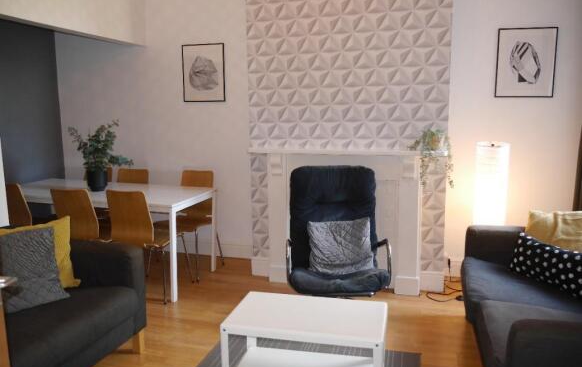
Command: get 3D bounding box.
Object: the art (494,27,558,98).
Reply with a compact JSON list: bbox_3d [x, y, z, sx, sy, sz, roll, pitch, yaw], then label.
[{"bbox_3d":[1.834,-0.937,3.663,0.420,0.525,0.025,2,9,16],"label":"art"}]

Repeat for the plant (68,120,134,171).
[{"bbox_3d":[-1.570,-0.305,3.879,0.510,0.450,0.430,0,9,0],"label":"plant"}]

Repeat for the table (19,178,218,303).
[{"bbox_3d":[-1.586,0.428,4.034,1.750,0.742,0.735,3,10,16],"label":"table"}]

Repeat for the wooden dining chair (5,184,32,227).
[{"bbox_3d":[-2.183,0.382,3.961,0.450,0.850,0.540,3,10,15],"label":"wooden dining chair"}]

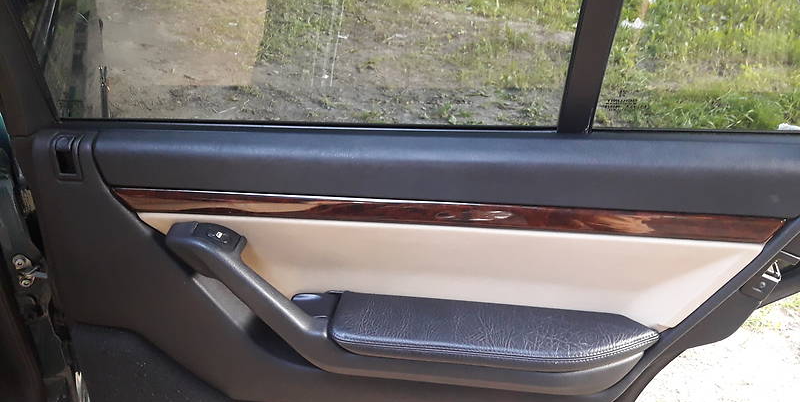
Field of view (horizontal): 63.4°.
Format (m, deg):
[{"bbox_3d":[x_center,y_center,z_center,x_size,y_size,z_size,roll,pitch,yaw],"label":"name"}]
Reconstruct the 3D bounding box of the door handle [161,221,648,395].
[{"bbox_3d":[0.009,0.139,0.795,0.565,0.210,0.105,2,30,7],"label":"door handle"}]

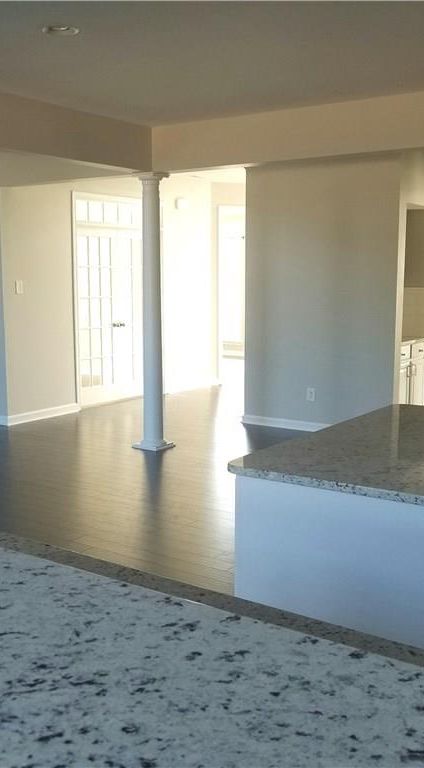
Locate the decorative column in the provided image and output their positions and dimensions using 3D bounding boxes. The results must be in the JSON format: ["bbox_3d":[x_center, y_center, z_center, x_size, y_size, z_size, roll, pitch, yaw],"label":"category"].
[{"bbox_3d":[-0.531,-0.616,6.730,0.264,2.380,0.264,6,10,35],"label":"decorative column"}]

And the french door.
[{"bbox_3d":[-1.097,-0.969,9.121,0.100,2.410,1.530,6,10,35],"label":"french door"}]

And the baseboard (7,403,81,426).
[{"bbox_3d":[-1.775,0.322,8.266,0.018,0.098,1.030,6,10,35],"label":"baseboard"}]

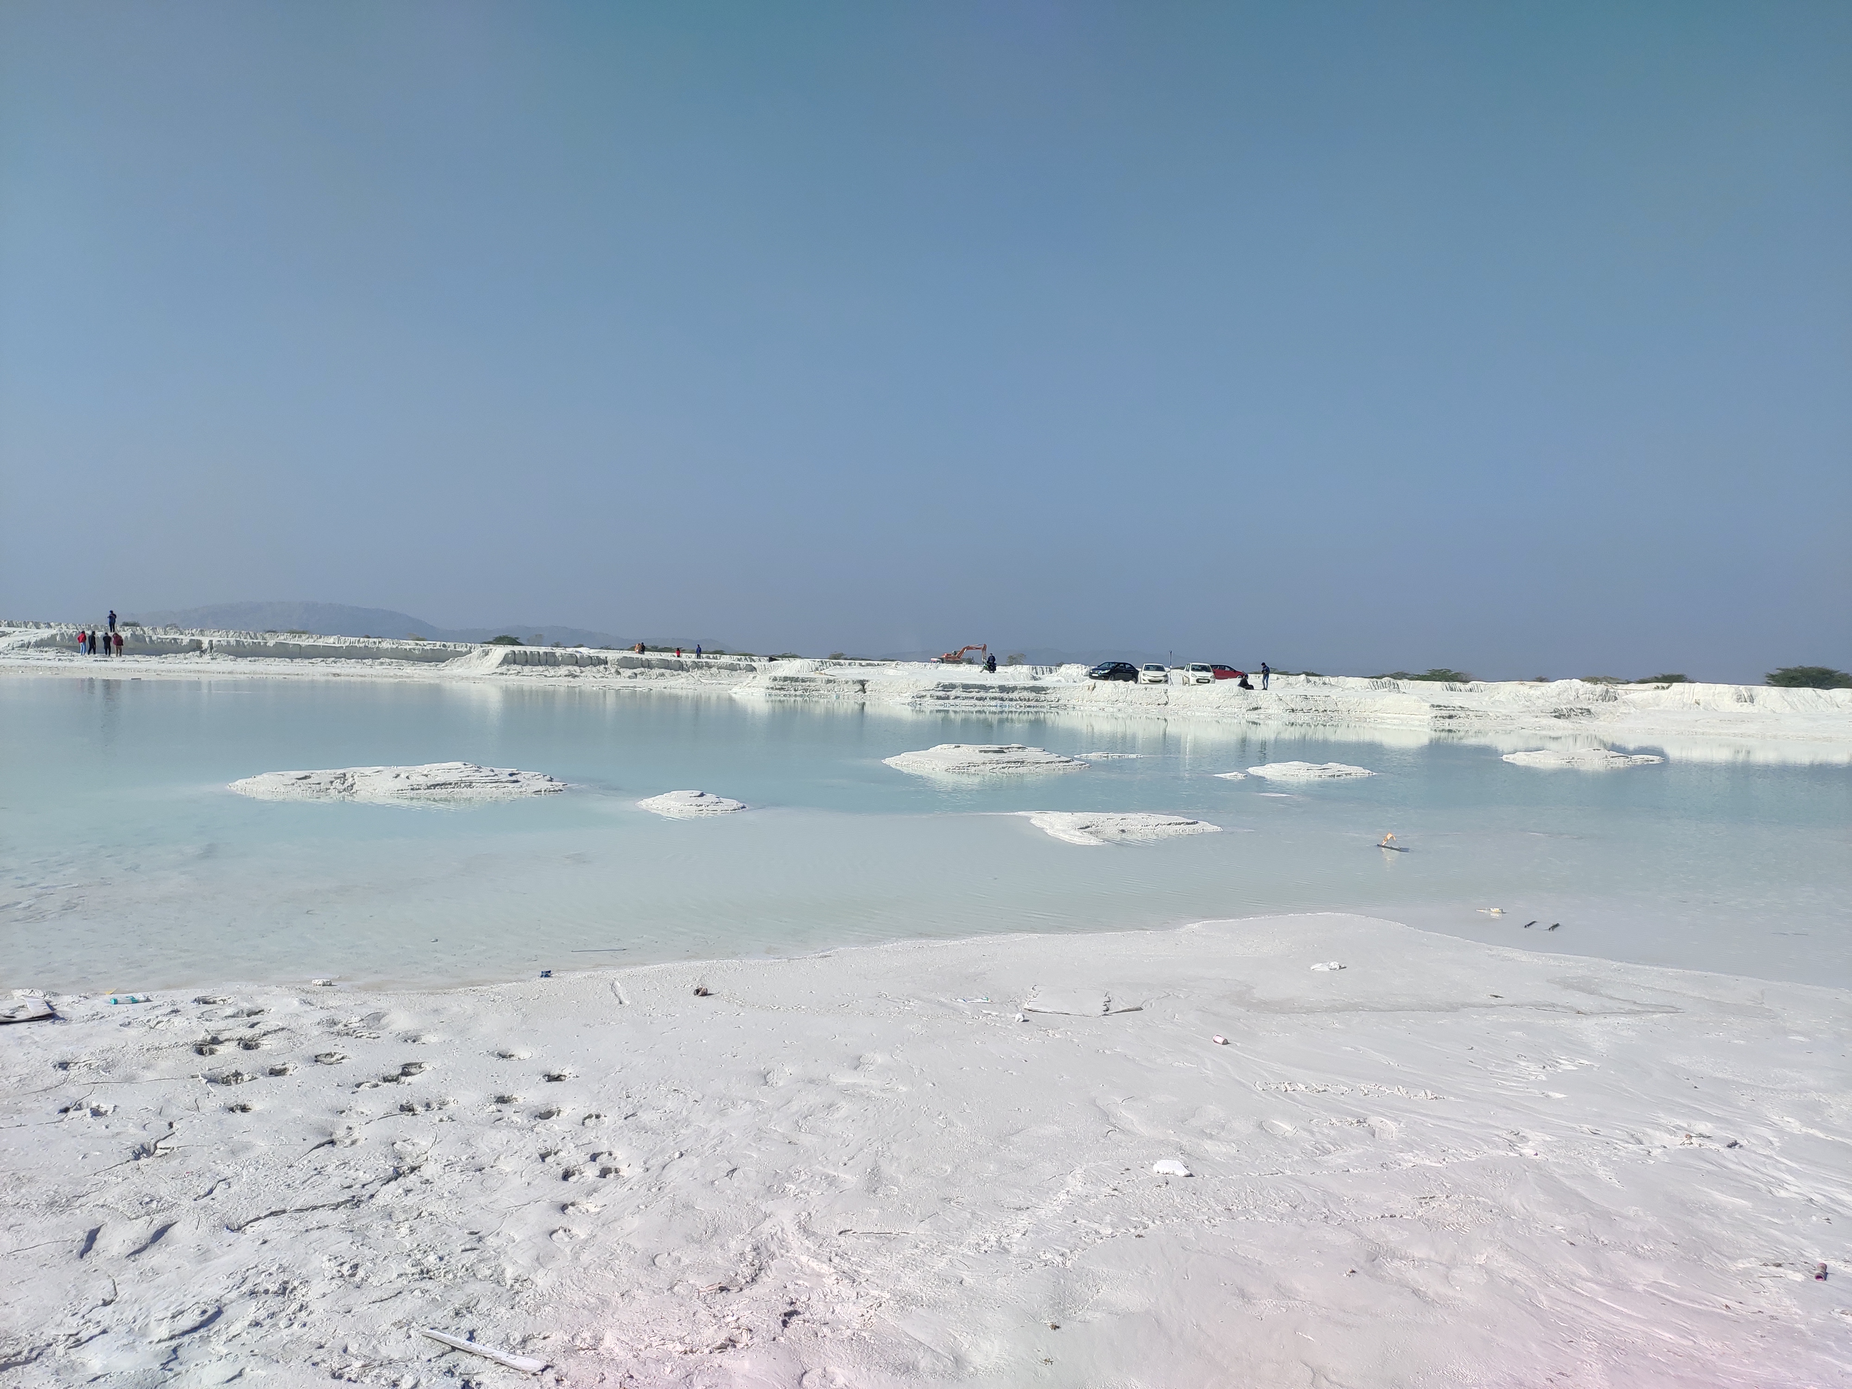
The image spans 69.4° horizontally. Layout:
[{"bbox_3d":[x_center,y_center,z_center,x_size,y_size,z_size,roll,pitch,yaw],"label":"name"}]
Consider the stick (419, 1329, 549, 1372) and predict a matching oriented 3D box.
[{"bbox_3d":[-1.142,1.683,3.436,0.399,0.020,0.040,1,-3,28],"label":"stick"}]

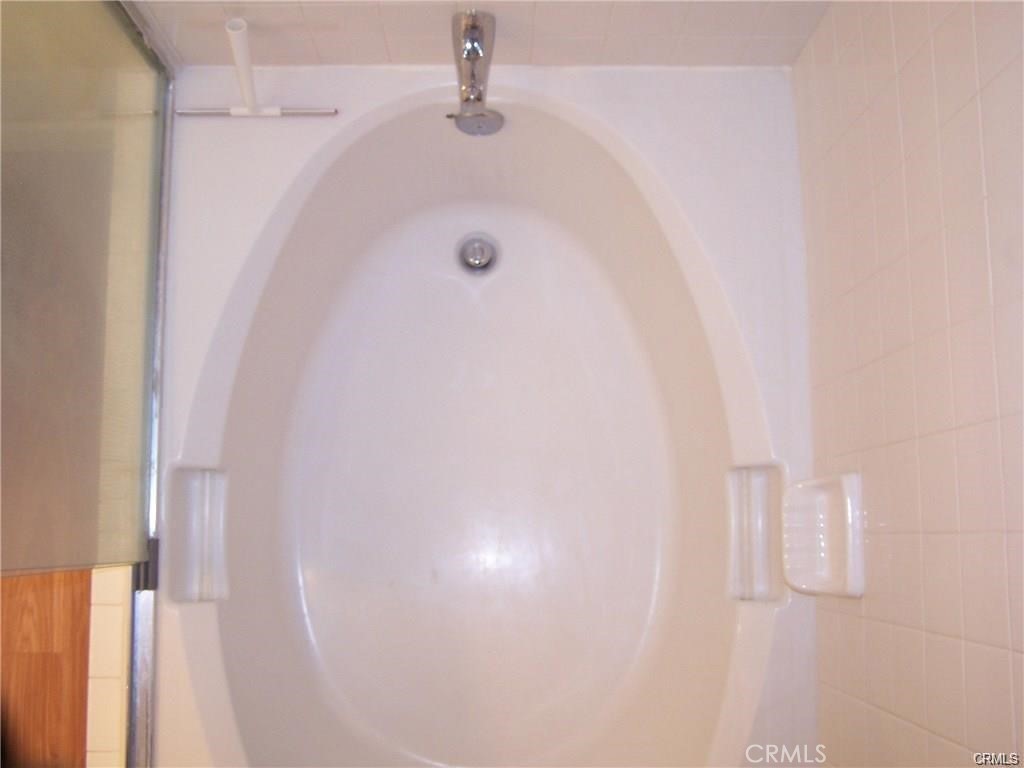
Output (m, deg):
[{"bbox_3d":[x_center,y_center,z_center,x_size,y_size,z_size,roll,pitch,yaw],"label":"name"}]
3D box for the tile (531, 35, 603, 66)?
[{"bbox_3d":[0.083,-0.513,1.815,0.108,0.108,0.010,0,83,-1],"label":"tile"}]

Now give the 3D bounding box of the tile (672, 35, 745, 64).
[{"bbox_3d":[0.302,-0.514,1.820,0.108,0.108,0.010,0,83,-1],"label":"tile"}]

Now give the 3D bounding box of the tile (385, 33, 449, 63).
[{"bbox_3d":[-0.136,-0.512,1.810,0.108,0.108,0.010,0,83,-1],"label":"tile"}]

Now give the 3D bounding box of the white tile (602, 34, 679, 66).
[{"bbox_3d":[0.193,-0.514,1.817,0.108,0.108,0.010,0,83,-1],"label":"white tile"}]

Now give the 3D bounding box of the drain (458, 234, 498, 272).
[{"bbox_3d":[-0.064,-0.242,2.199,0.075,0.025,0.075,0,83,-1],"label":"drain"}]

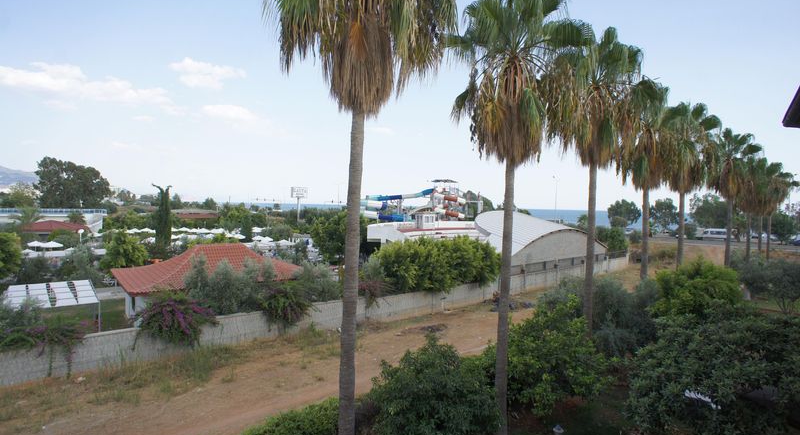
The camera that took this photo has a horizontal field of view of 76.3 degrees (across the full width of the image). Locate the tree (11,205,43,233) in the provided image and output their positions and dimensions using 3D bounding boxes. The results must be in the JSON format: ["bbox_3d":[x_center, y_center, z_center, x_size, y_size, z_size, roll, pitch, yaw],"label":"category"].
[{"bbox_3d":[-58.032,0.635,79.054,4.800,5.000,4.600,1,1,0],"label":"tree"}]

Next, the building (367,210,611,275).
[{"bbox_3d":[12.141,2.873,68.570,23.000,7.900,25.000,2,2,44],"label":"building"}]

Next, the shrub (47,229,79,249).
[{"bbox_3d":[-47.044,3.548,71.111,4.600,3.500,4.200,0,1,-33],"label":"shrub"}]

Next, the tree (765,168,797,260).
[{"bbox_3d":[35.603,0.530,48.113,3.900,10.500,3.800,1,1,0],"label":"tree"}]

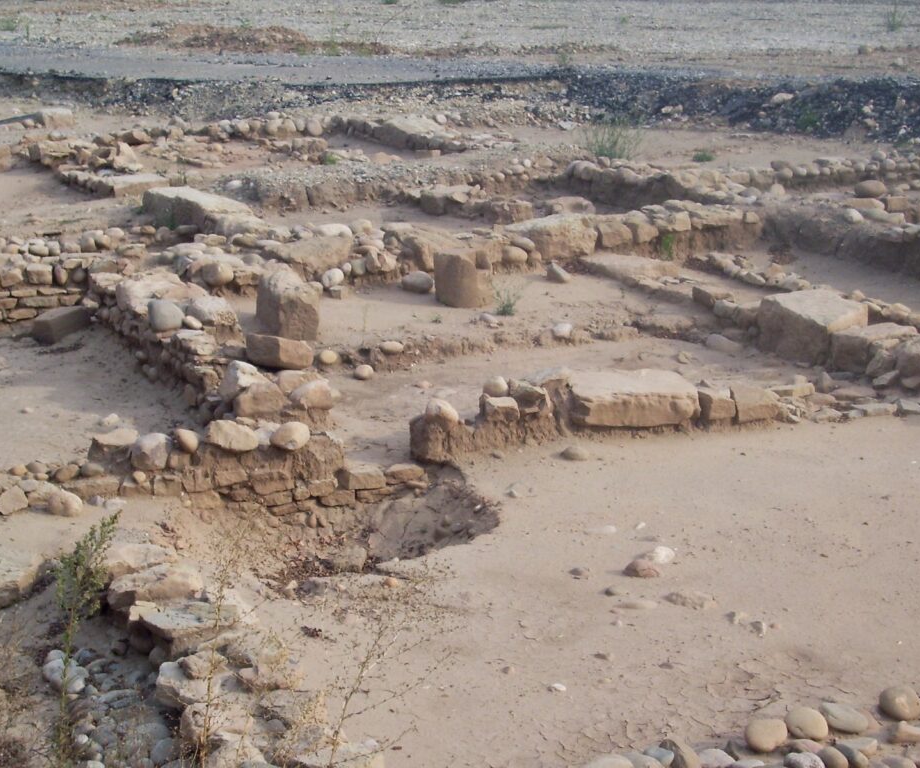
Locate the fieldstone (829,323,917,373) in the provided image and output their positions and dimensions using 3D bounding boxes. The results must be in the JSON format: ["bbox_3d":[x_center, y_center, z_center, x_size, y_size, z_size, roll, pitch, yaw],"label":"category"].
[{"bbox_3d":[2.949,-0.260,13.050,0.500,0.250,0.290,-11,20,-31],"label":"fieldstone"}]

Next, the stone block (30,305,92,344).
[{"bbox_3d":[-3.209,-0.470,14.750,0.190,0.180,0.570,6,18,18],"label":"stone block"}]

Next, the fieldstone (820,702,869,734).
[{"bbox_3d":[1.660,1.436,7.898,0.215,0.110,0.160,8,19,24],"label":"fieldstone"}]

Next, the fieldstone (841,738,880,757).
[{"bbox_3d":[1.676,1.521,7.674,0.175,0.070,0.120,0,17,0],"label":"fieldstone"}]

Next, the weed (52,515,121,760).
[{"bbox_3d":[-1.463,0.997,7.183,0.270,1.050,0.270,0,17,0],"label":"weed"}]

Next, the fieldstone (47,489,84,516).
[{"bbox_3d":[-2.386,0.716,11.100,0.230,0.150,0.180,-3,17,-10],"label":"fieldstone"}]

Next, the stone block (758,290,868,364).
[{"bbox_3d":[2.786,-0.454,14.500,0.570,0.360,0.740,-6,17,-19],"label":"stone block"}]

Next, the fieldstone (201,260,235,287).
[{"bbox_3d":[-1.922,-0.896,14.570,0.270,0.200,0.220,0,15,0],"label":"fieldstone"}]

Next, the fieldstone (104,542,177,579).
[{"bbox_3d":[-1.745,0.978,10.050,0.350,0.140,0.270,-4,17,-11],"label":"fieldstone"}]

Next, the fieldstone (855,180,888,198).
[{"bbox_3d":[4.303,-2.036,19.200,0.330,0.170,0.260,0,17,0],"label":"fieldstone"}]

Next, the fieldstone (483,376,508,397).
[{"bbox_3d":[0.236,0.017,12.200,0.160,0.130,0.145,0,17,0],"label":"fieldstone"}]

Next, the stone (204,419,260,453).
[{"bbox_3d":[-1.289,0.296,10.344,0.305,0.170,0.220,5,18,14],"label":"stone"}]

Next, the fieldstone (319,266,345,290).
[{"bbox_3d":[-1.098,-0.909,15.800,0.190,0.170,0.175,0,17,0],"label":"fieldstone"}]

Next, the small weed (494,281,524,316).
[{"bbox_3d":[0.375,-0.648,13.901,0.225,0.270,0.220,0,17,0],"label":"small weed"}]

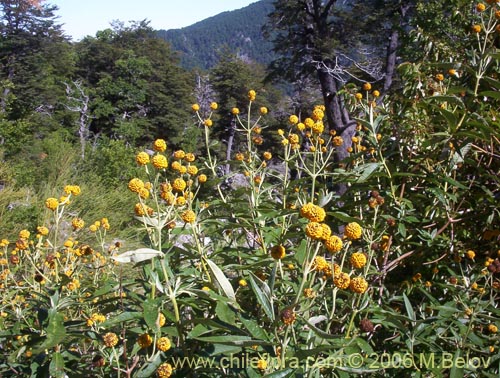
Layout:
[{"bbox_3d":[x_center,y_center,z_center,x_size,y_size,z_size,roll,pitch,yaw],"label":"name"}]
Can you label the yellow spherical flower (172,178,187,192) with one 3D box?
[{"bbox_3d":[-0.126,-0.007,1.020,0.024,0.024,0.024,0,4,0],"label":"yellow spherical flower"}]

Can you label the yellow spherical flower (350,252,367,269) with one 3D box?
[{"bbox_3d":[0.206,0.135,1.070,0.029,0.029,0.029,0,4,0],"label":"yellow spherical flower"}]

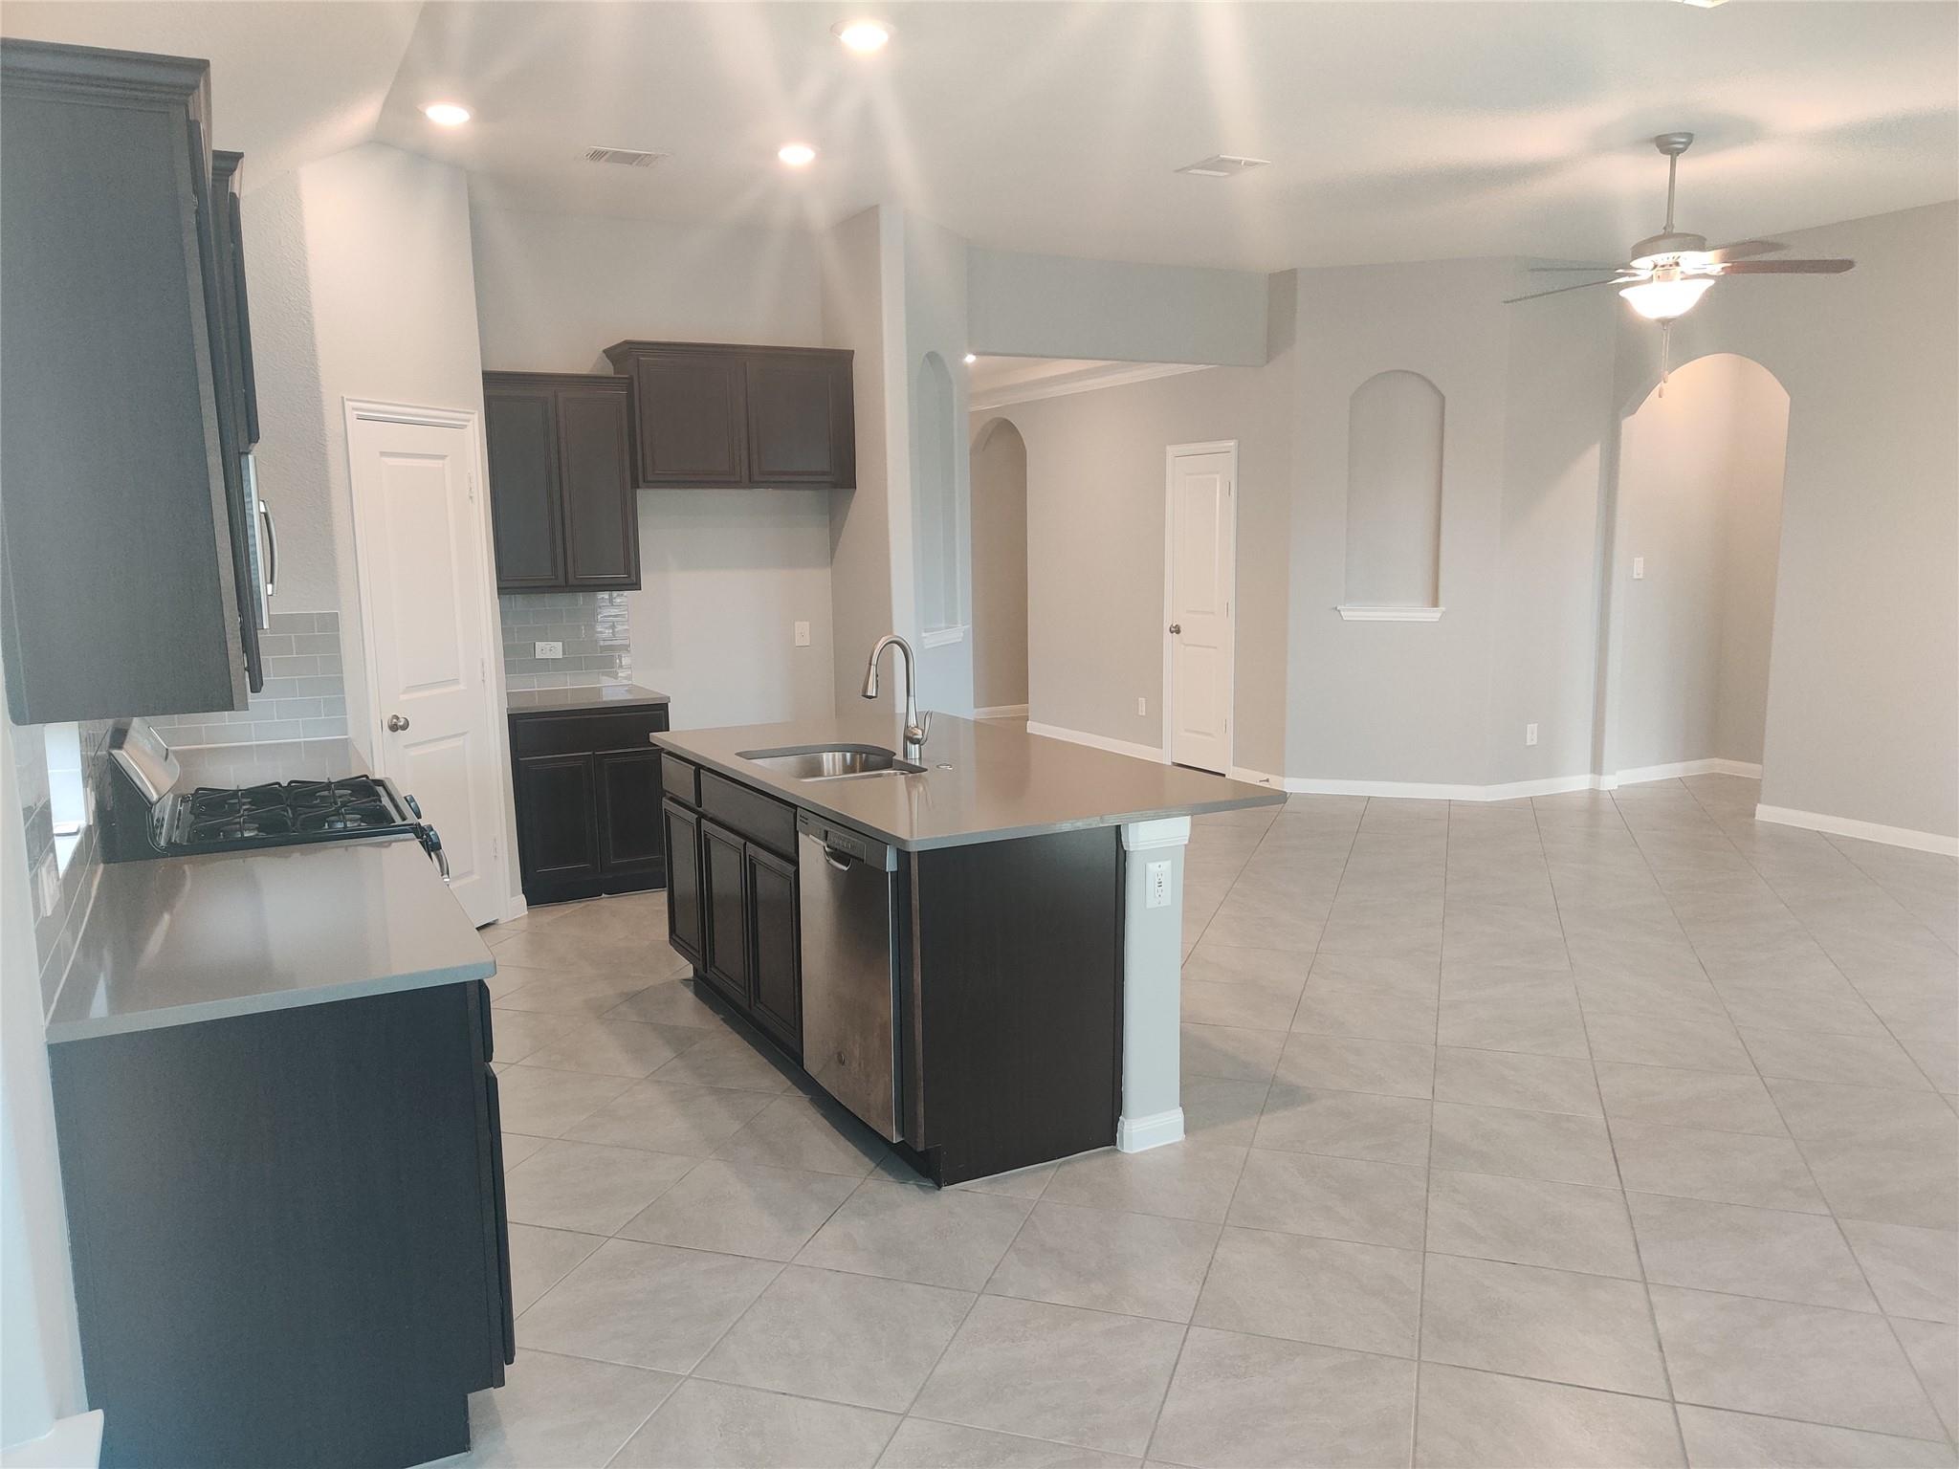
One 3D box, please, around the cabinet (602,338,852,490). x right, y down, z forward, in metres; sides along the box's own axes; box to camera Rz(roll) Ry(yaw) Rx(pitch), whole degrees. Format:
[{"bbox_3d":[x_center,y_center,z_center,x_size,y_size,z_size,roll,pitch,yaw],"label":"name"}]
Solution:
[{"bbox_3d":[-1.164,-1.490,7.232,1.100,0.640,0.385,-5,10,-27],"label":"cabinet"}]

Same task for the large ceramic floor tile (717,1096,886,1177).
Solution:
[{"bbox_3d":[-0.434,1.116,4.259,0.465,0.010,0.465,2,9,17],"label":"large ceramic floor tile"}]

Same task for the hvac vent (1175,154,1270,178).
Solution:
[{"bbox_3d":[0.980,-2.270,6.143,0.270,0.020,0.330,-5,10,-28],"label":"hvac vent"}]

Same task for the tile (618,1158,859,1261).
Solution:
[{"bbox_3d":[-0.582,1.185,3.816,0.465,0.010,0.465,2,9,17],"label":"tile"}]

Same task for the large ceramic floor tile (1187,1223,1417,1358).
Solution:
[{"bbox_3d":[0.742,1.233,3.396,0.462,0.010,0.462,2,9,17],"label":"large ceramic floor tile"}]

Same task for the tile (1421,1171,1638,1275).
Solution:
[{"bbox_3d":[1.328,1.180,3.695,0.462,0.010,0.462,2,9,17],"label":"tile"}]

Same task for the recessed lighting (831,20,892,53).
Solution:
[{"bbox_3d":[-0.323,-1.954,4.278,0.185,0.030,0.185,-1,9,0],"label":"recessed lighting"}]

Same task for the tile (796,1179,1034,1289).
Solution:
[{"bbox_3d":[-0.147,1.187,3.627,0.457,0.010,0.457,2,9,17],"label":"tile"}]

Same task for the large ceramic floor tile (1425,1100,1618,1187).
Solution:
[{"bbox_3d":[1.448,1.094,4.085,0.457,0.010,0.457,2,9,17],"label":"large ceramic floor tile"}]

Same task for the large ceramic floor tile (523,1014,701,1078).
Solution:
[{"bbox_3d":[-1.189,1.013,4.981,0.465,0.010,0.465,2,9,17],"label":"large ceramic floor tile"}]

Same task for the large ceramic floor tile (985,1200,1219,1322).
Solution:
[{"bbox_3d":[0.295,1.218,3.536,0.465,0.010,0.465,2,9,17],"label":"large ceramic floor tile"}]

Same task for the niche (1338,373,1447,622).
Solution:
[{"bbox_3d":[2.373,-1.363,8.772,0.570,1.415,0.140,2,9,17],"label":"niche"}]

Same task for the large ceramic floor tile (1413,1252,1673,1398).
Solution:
[{"bbox_3d":[1.188,1.251,3.250,0.462,0.010,0.462,2,9,17],"label":"large ceramic floor tile"}]

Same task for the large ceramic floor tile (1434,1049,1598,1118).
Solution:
[{"bbox_3d":[1.590,1.028,4.526,0.457,0.010,0.457,2,9,17],"label":"large ceramic floor tile"}]

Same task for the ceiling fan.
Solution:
[{"bbox_3d":[2.553,-1.866,5.628,1.290,0.675,1.290,2,9,17],"label":"ceiling fan"}]

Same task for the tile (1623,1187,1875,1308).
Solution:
[{"bbox_3d":[1.750,1.178,3.511,0.457,0.010,0.457,2,9,17],"label":"tile"}]

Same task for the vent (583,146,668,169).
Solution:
[{"bbox_3d":[-1.353,-2.182,5.801,0.290,0.020,0.225,-5,9,-27],"label":"vent"}]

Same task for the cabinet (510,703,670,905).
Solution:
[{"bbox_3d":[-1.818,0.272,6.931,0.695,0.875,0.610,-5,10,-28],"label":"cabinet"}]

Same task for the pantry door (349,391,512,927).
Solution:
[{"bbox_3d":[-2.156,-0.194,6.027,0.050,2.080,0.740,2,9,19],"label":"pantry door"}]

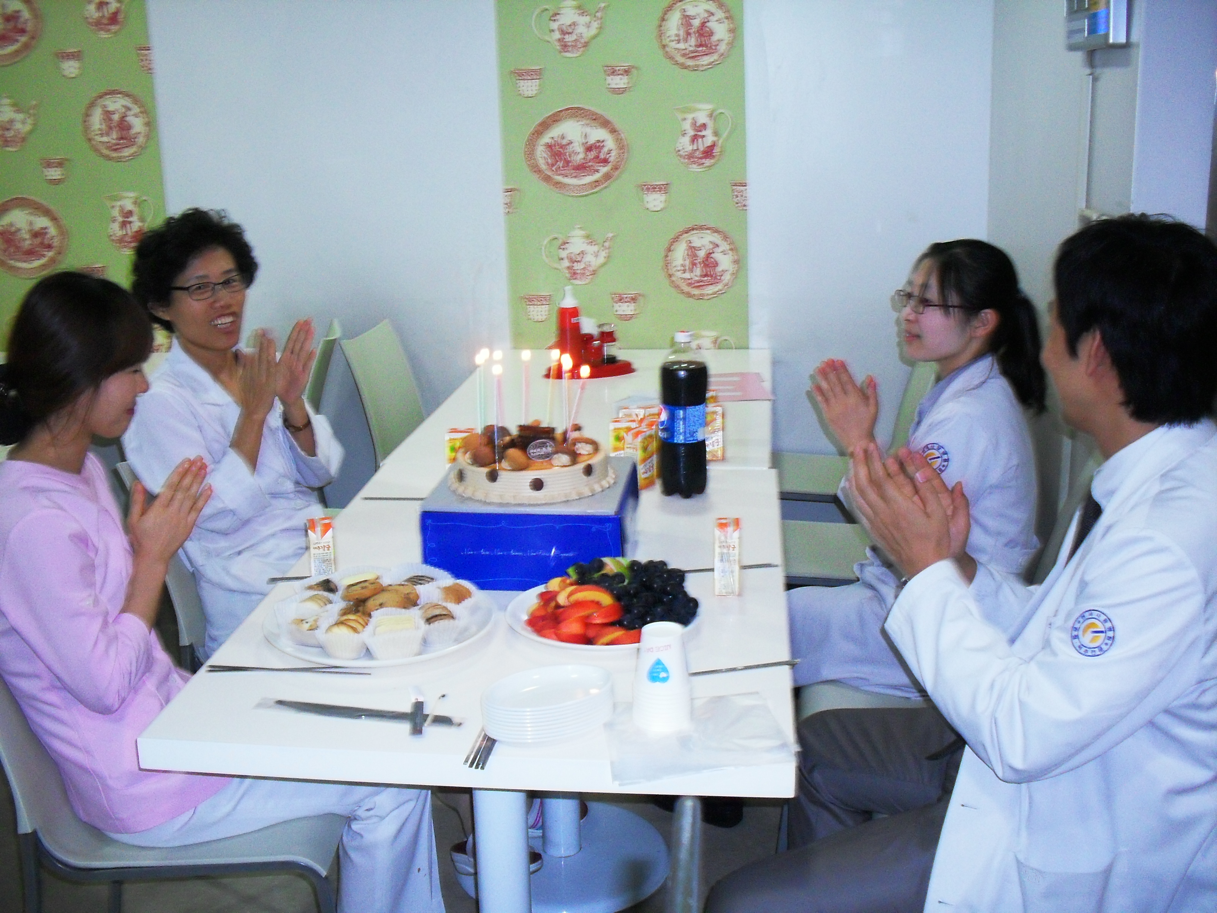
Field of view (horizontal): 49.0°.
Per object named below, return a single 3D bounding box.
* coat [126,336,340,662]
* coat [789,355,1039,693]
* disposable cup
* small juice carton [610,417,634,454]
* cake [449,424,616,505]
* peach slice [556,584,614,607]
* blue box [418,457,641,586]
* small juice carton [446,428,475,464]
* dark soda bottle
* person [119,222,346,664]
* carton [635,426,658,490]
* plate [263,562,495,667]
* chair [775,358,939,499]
[{"bbox_3d":[-0.699,0.066,2.569,0.420,0.620,0.470,8,19,29],"label":"coat"},{"bbox_3d":[0.549,0.103,2.443,0.520,0.570,0.460,-1,17,4],"label":"coat"},{"bbox_3d":[0.067,0.274,1.664,0.072,0.121,0.072,-1,17,0],"label":"disposable cup"},{"bbox_3d":[0.031,-0.020,2.669,0.050,0.112,0.039,0,17,4],"label":"small juice carton"},{"bbox_3d":[-0.126,-0.006,2.215,0.276,0.095,0.276,0,17,6],"label":"cake"},{"bbox_3d":[-0.034,0.204,1.930,0.083,0.042,0.042,-1,17,1],"label":"peach slice"},{"bbox_3d":[-0.122,0.108,2.225,0.314,0.130,0.290,0,17,5],"label":"blue box"},{"bbox_3d":[-0.287,0.003,2.618,0.050,0.112,0.039,0,17,6],"label":"small juice carton"},{"bbox_3d":[0.140,-0.079,2.512,0.088,0.312,0.088,-1,17,0],"label":"dark soda bottle"},{"bbox_3d":[-0.518,0.176,2.571,0.730,1.280,0.510,7,18,25],"label":"person"},{"bbox_3d":[0.061,0.001,2.593,0.038,0.115,0.048,13,22,41],"label":"carton"},{"bbox_3d":[-0.336,0.228,1.963,0.336,0.062,0.336,-1,17,0],"label":"plate"},{"bbox_3d":[0.608,0.061,3.626,0.540,0.840,0.410,0,17,6],"label":"chair"}]

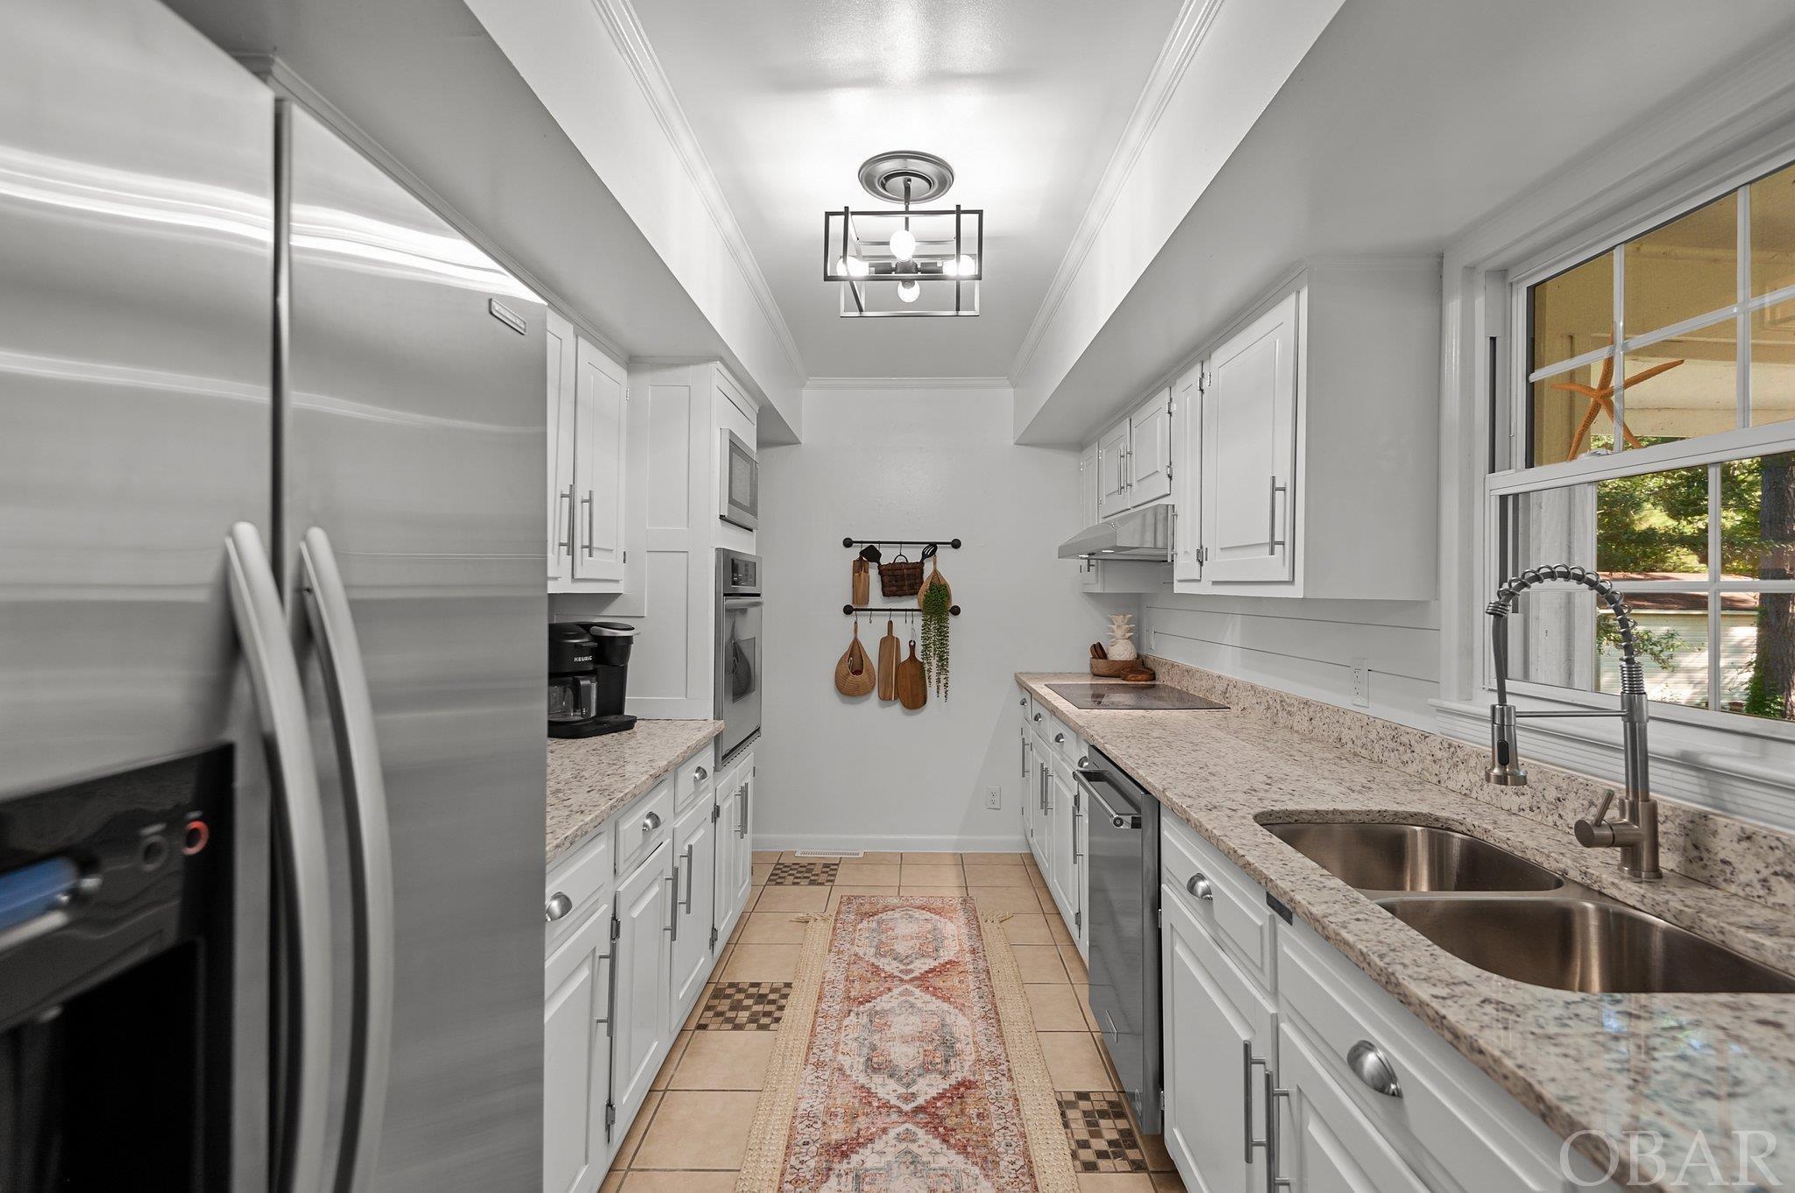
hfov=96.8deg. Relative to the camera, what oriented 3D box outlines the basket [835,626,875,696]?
[{"bbox_3d":[-0.215,0.324,4.095,0.214,0.388,0.095,0,1,1],"label":"basket"}]

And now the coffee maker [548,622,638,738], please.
[{"bbox_3d":[-0.997,0.244,2.467,0.290,0.335,0.280,1,1,34],"label":"coffee maker"}]

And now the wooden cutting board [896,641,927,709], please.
[{"bbox_3d":[0.080,0.406,4.102,0.155,0.360,0.025,0,1,1],"label":"wooden cutting board"}]

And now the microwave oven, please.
[{"bbox_3d":[-0.775,-0.433,3.046,0.400,0.317,0.550,0,1,1],"label":"microwave oven"}]

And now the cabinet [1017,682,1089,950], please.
[{"bbox_3d":[0.927,0.881,3.308,0.610,0.885,1.660,0,1,1],"label":"cabinet"}]

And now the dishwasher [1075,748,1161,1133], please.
[{"bbox_3d":[0.852,0.897,2.194,0.630,0.860,0.580,0,1,1],"label":"dishwasher"}]

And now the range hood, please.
[{"bbox_3d":[0.996,-0.246,3.179,0.500,0.152,0.990,0,1,1],"label":"range hood"}]

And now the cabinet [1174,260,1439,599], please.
[{"bbox_3d":[1.073,-0.387,2.233,0.320,0.772,0.895,0,1,1],"label":"cabinet"}]

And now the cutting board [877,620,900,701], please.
[{"bbox_3d":[-0.038,0.334,4.113,0.122,0.415,0.025,0,1,1],"label":"cutting board"}]

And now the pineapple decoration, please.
[{"bbox_3d":[1.120,0.222,3.965,0.155,0.268,0.155,0,1,1],"label":"pineapple decoration"}]

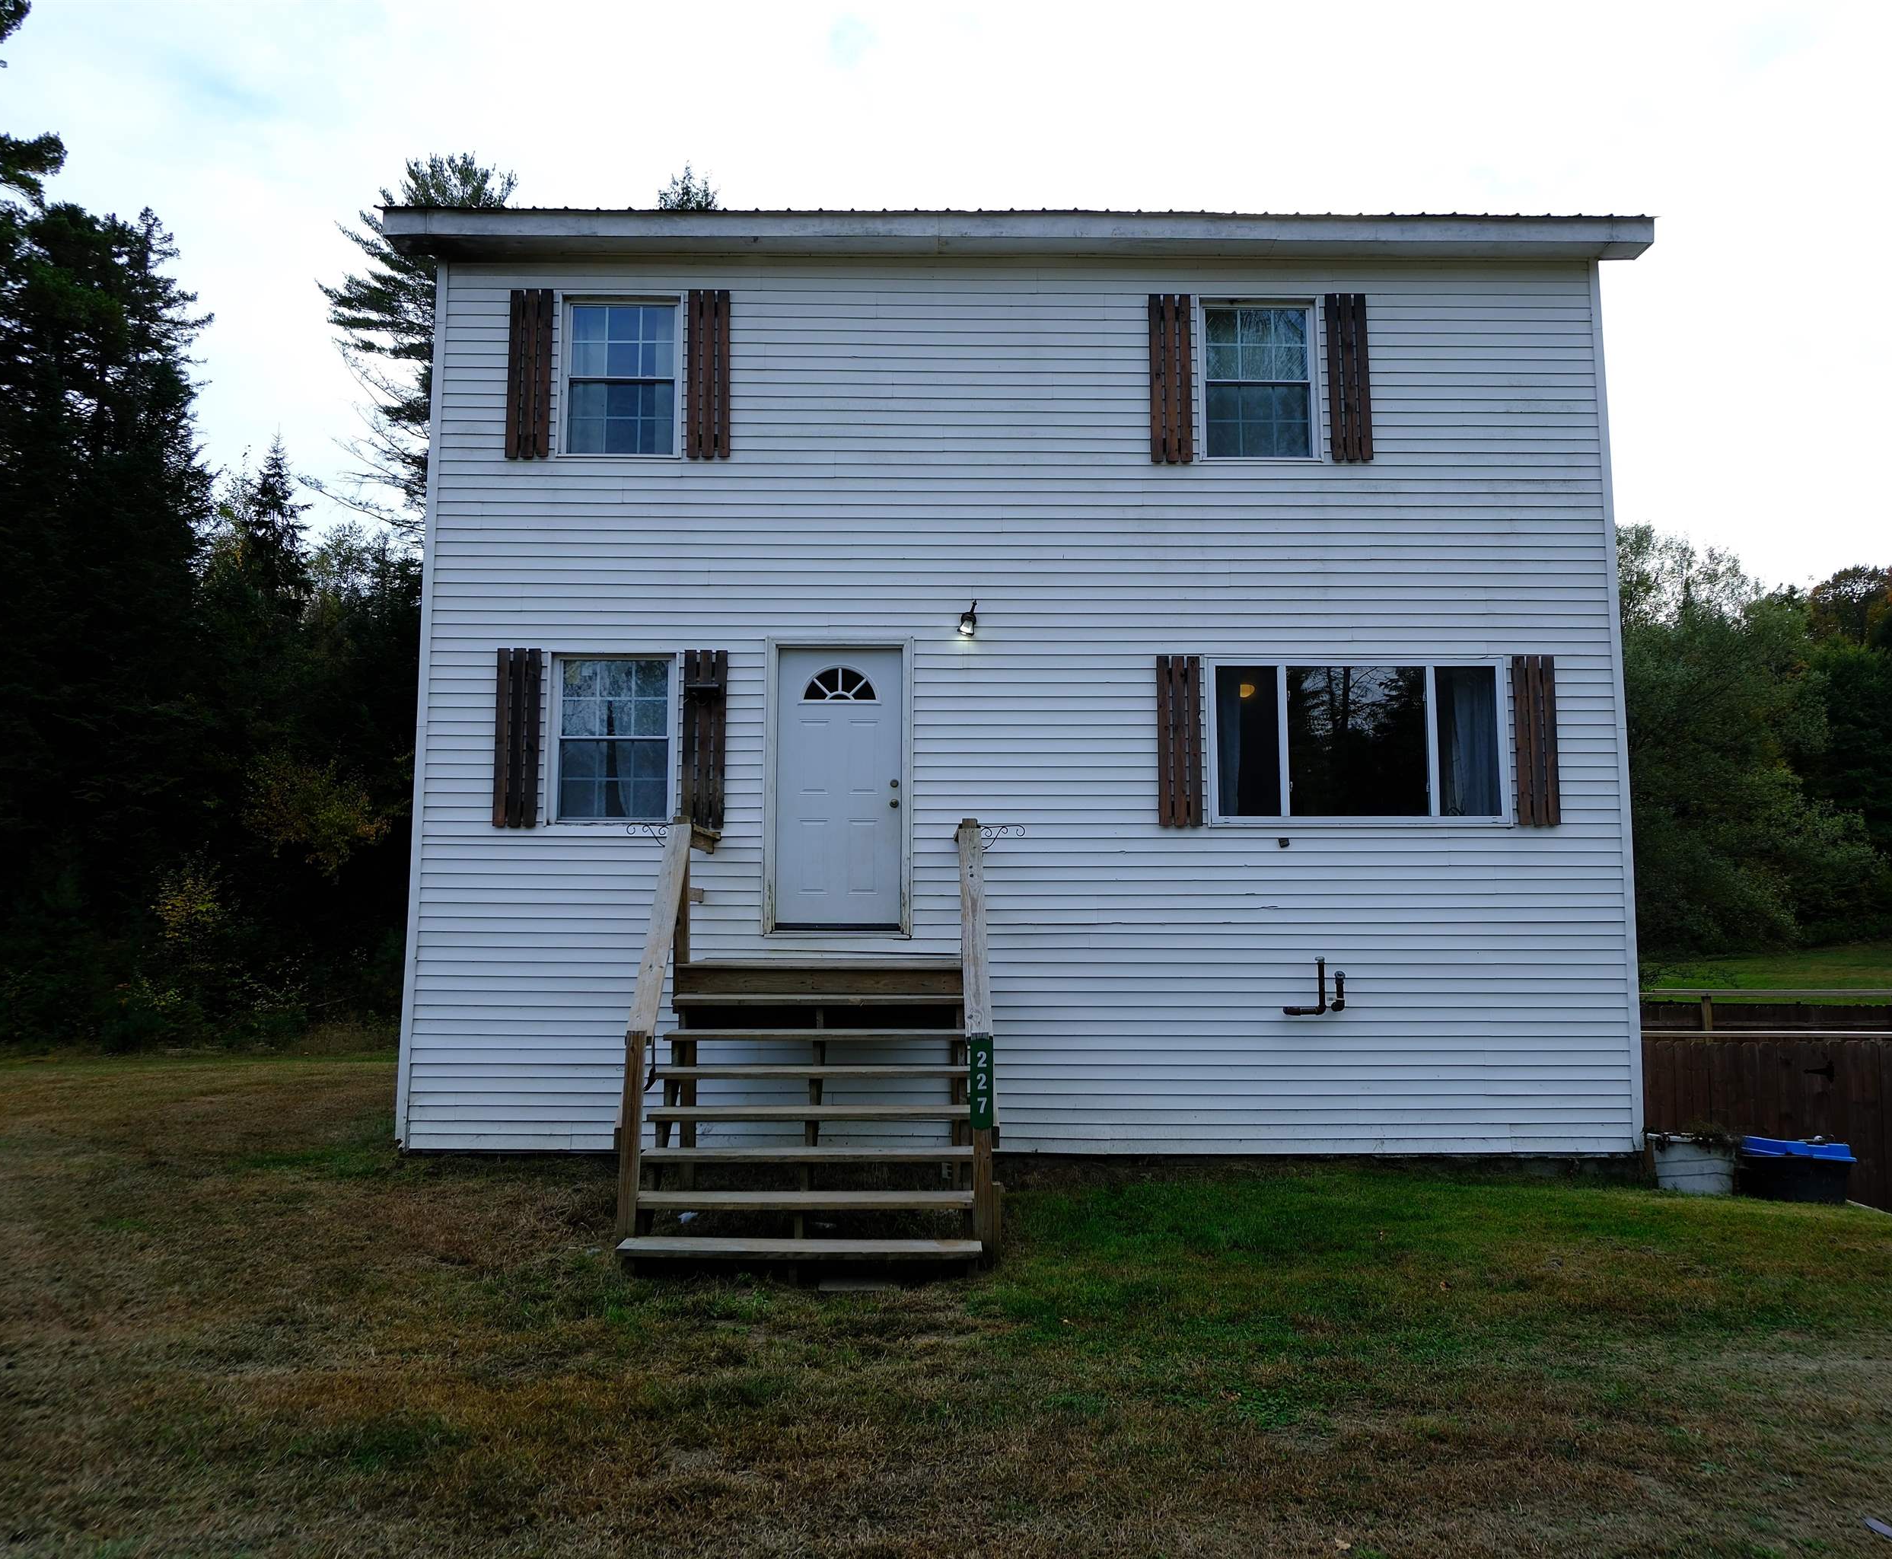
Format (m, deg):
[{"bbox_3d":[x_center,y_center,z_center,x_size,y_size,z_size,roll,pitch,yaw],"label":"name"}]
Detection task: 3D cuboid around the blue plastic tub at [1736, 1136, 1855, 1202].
[{"bbox_3d":[6.112,2.783,10.735,0.470,0.420,0.680,0,-7,0],"label":"blue plastic tub"}]

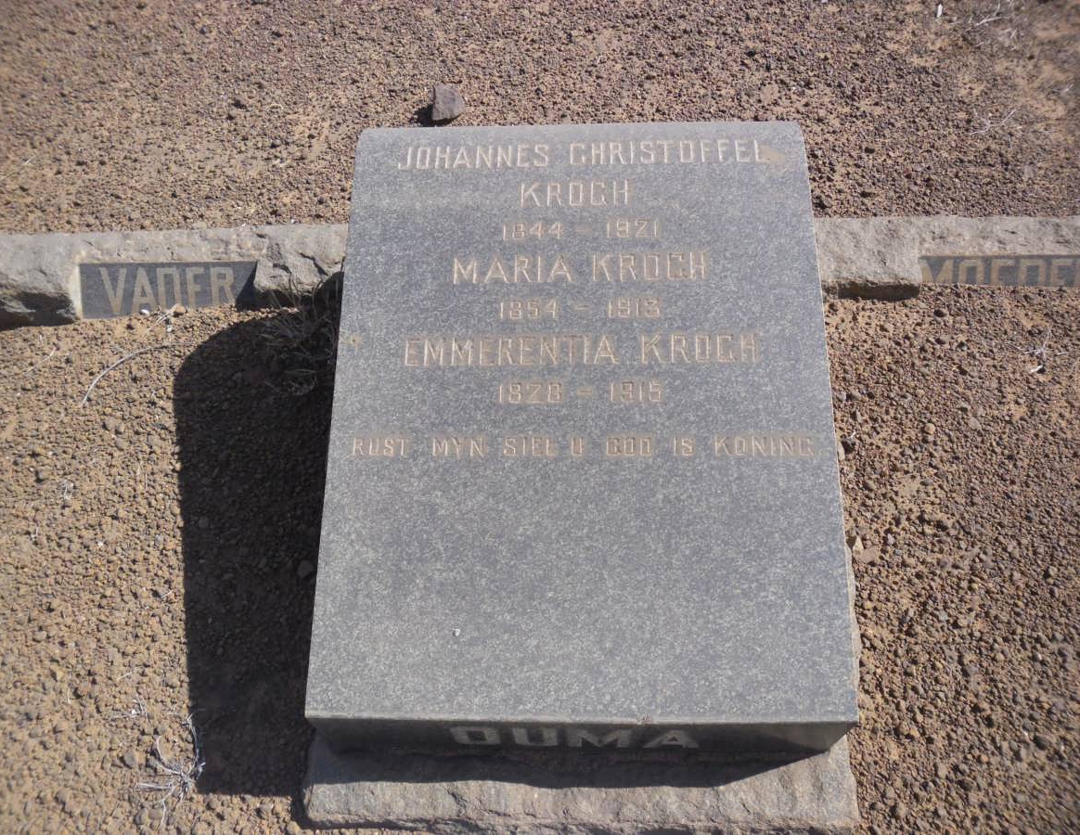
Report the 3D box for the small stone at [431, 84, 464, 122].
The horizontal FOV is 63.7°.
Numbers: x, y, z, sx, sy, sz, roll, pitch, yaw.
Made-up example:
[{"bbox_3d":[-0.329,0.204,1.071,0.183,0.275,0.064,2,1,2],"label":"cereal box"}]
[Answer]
[{"bbox_3d":[-0.232,-0.787,2.180,0.080,0.062,0.075,0,54,0],"label":"small stone"}]

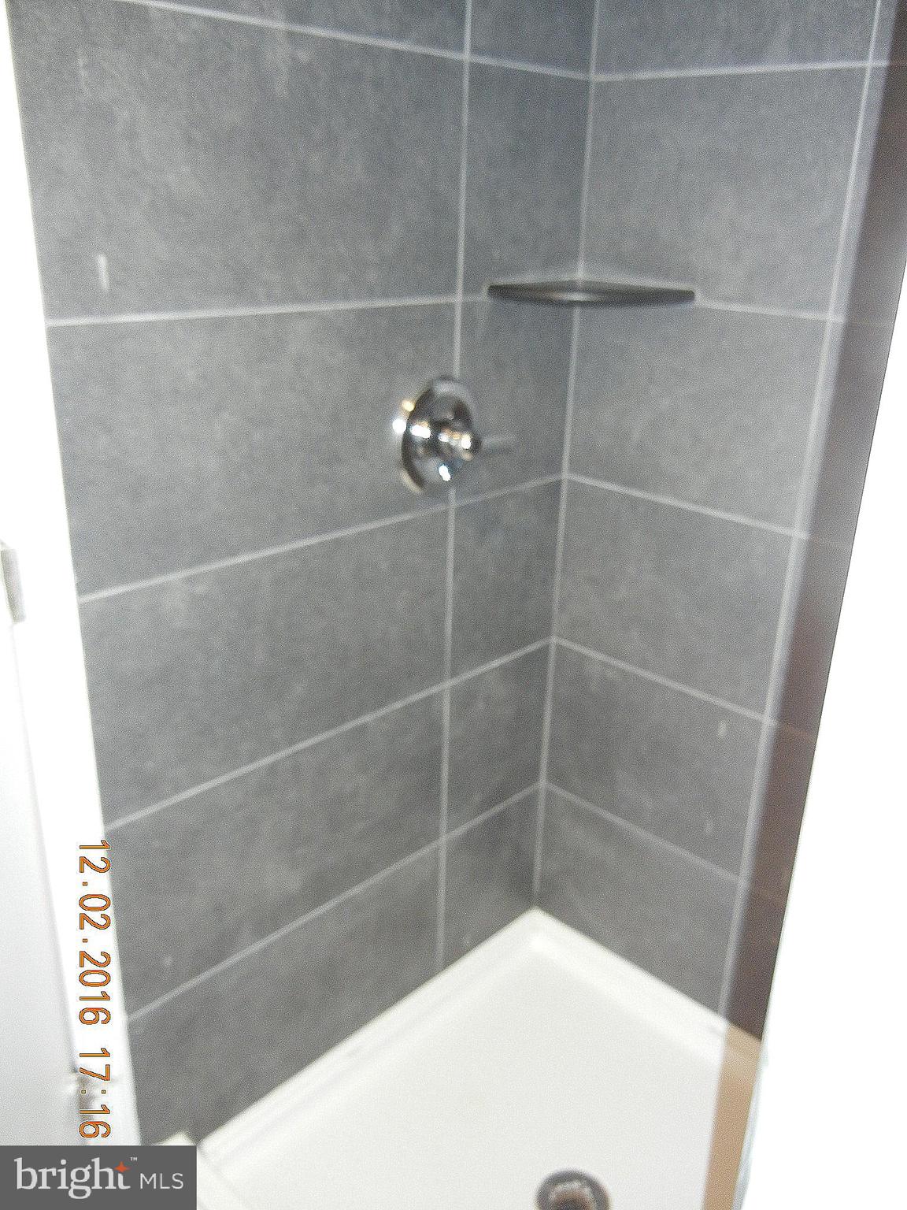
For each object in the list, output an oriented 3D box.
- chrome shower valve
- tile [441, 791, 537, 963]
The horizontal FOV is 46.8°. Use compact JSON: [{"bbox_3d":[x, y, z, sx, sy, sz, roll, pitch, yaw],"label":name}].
[{"bbox_3d":[0.013,-0.241,1.521,0.080,0.164,0.180,21,28,39],"label":"chrome shower valve"},{"bbox_3d":[0.072,0.513,1.991,0.010,0.283,0.273,21,29,40],"label":"tile"}]

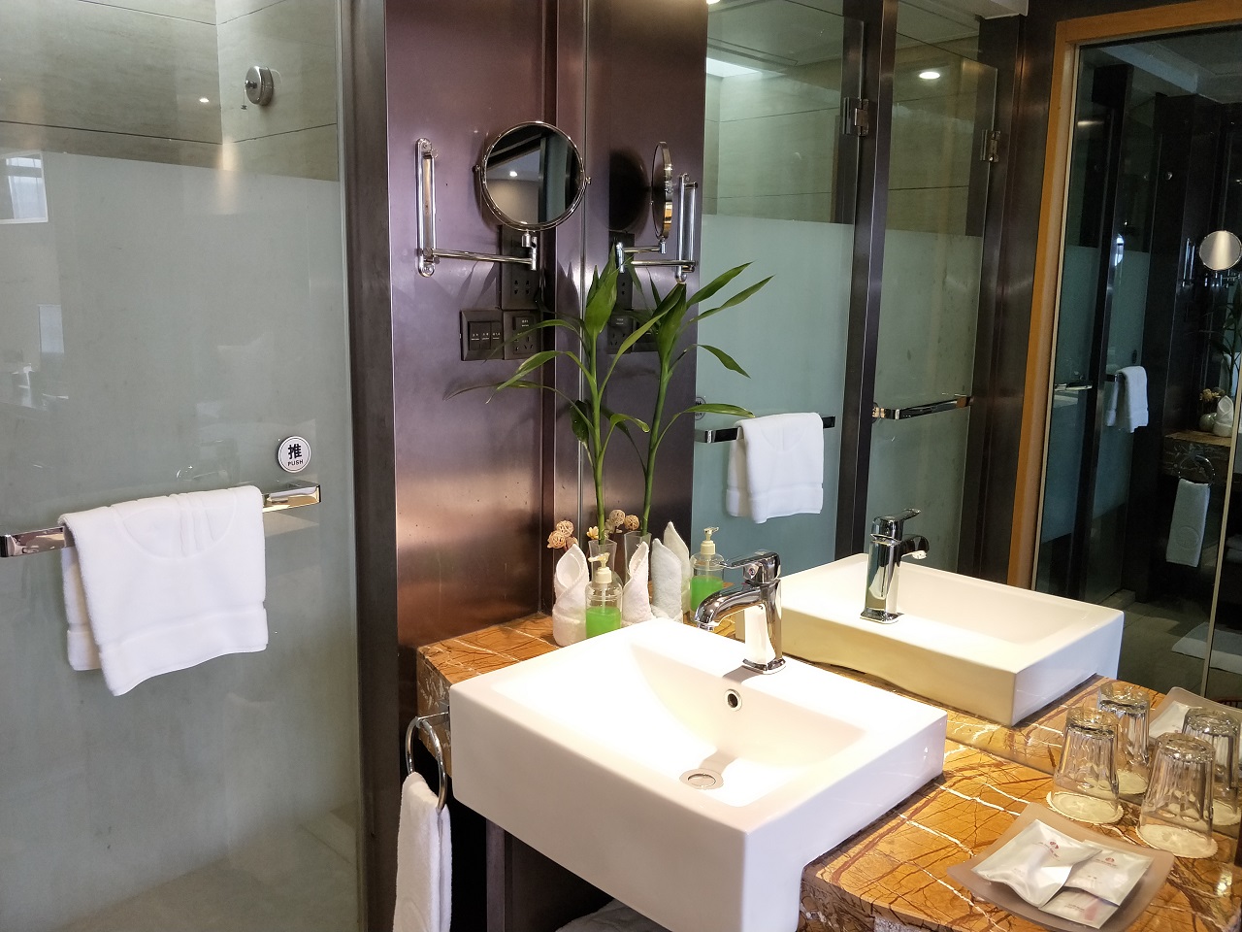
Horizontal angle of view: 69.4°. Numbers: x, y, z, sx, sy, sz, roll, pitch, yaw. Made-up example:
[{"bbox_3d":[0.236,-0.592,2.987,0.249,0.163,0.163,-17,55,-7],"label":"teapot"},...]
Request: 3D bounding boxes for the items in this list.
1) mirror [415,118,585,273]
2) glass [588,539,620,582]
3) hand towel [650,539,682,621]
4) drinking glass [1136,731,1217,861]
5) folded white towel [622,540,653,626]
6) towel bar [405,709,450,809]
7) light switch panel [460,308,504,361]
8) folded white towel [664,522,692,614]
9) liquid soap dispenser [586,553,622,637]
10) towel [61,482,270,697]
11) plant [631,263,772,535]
[{"bbox_3d":[-0.198,-0.445,1.511,0.276,0.258,0.146,-1,9,-7],"label":"mirror"},{"bbox_3d":[-0.033,0.223,1.687,0.045,0.163,0.045,-7,12,-43],"label":"glass"},{"bbox_3d":[0.086,0.216,1.641,0.058,0.168,0.065,8,12,41],"label":"hand towel"},{"bbox_3d":[0.611,0.358,0.976,0.080,0.108,0.080,6,10,29],"label":"drinking glass"},{"bbox_3d":[0.029,0.229,1.636,0.066,0.170,0.066,1,9,0],"label":"folded white towel"},{"bbox_3d":[-0.297,0.462,1.423,0.055,0.158,0.148,-6,11,-35],"label":"towel bar"},{"bbox_3d":[-0.237,-0.227,1.561,0.086,0.086,0.010,-8,12,-43],"label":"light switch panel"},{"bbox_3d":[0.107,0.194,1.755,0.064,0.170,0.064,-2,9,-13],"label":"folded white towel"},{"bbox_3d":[-0.028,0.233,1.517,0.060,0.174,0.060,1,9,0],"label":"liquid soap dispenser"},{"bbox_3d":[-0.651,0.172,1.300,0.090,0.254,0.262,9,12,41],"label":"towel"},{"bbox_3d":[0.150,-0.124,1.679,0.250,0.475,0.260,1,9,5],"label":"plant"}]

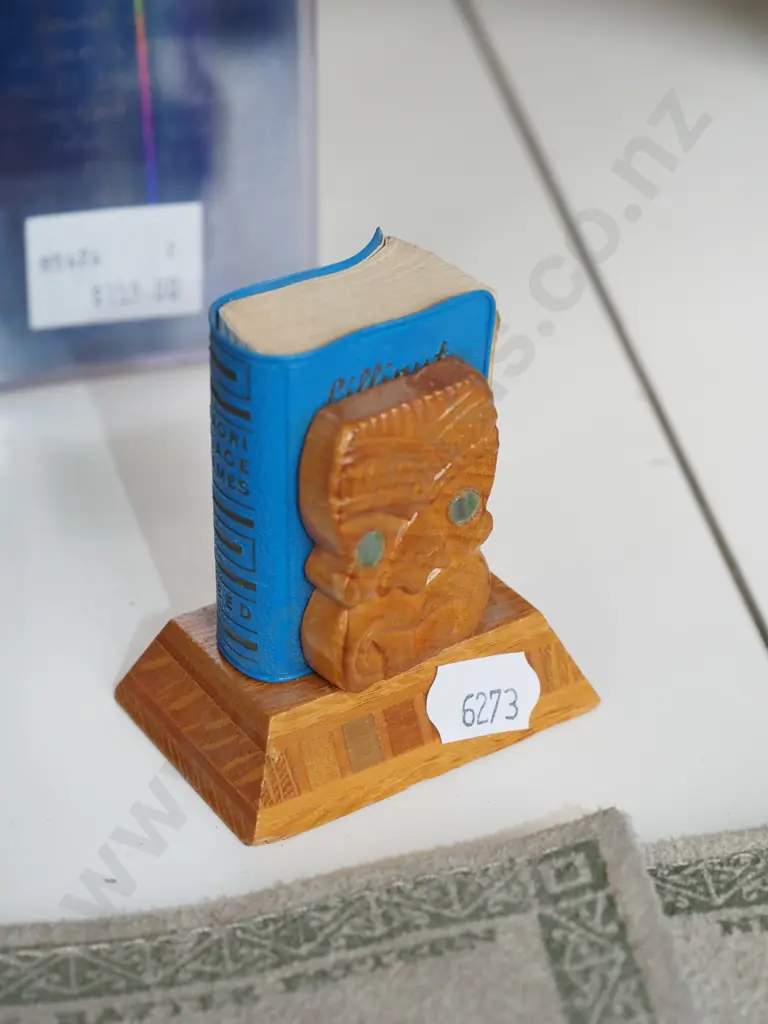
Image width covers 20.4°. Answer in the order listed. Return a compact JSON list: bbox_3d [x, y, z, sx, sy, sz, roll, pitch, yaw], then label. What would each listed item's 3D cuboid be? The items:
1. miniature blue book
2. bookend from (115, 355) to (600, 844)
[{"bbox_3d":[-0.007,-0.007,0.308,0.039,0.054,0.023,-19,38,-28],"label":"miniature blue book"},{"bbox_3d":[-0.004,0.003,0.316,0.063,0.063,0.043,-19,38,-28],"label":"bookend"}]

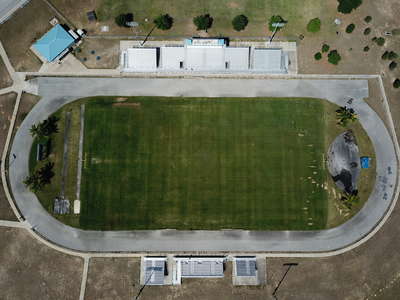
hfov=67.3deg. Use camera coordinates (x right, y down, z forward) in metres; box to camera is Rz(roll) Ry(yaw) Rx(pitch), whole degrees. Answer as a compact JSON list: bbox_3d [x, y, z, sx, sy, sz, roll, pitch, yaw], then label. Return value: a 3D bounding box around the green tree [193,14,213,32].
[{"bbox_3d":[1.330,-60.101,142.723,8.600,7.200,8.200,0,85,0],"label":"green tree"}]

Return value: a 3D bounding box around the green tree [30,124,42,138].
[{"bbox_3d":[-74.906,-8.436,138.472,6.200,6.500,6.400,0,85,0],"label":"green tree"}]

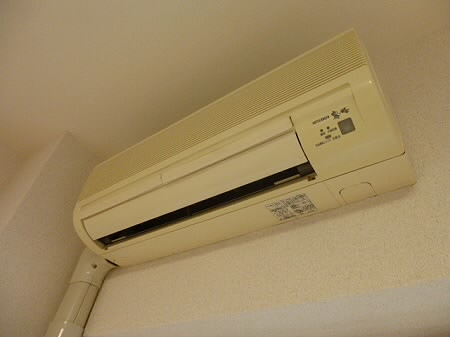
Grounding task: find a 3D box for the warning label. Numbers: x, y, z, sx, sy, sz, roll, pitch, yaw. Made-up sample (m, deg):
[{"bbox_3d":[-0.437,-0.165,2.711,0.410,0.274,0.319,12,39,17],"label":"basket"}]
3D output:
[{"bbox_3d":[0.137,0.081,0.668,0.086,0.002,0.058,-22,-54,29],"label":"warning label"}]

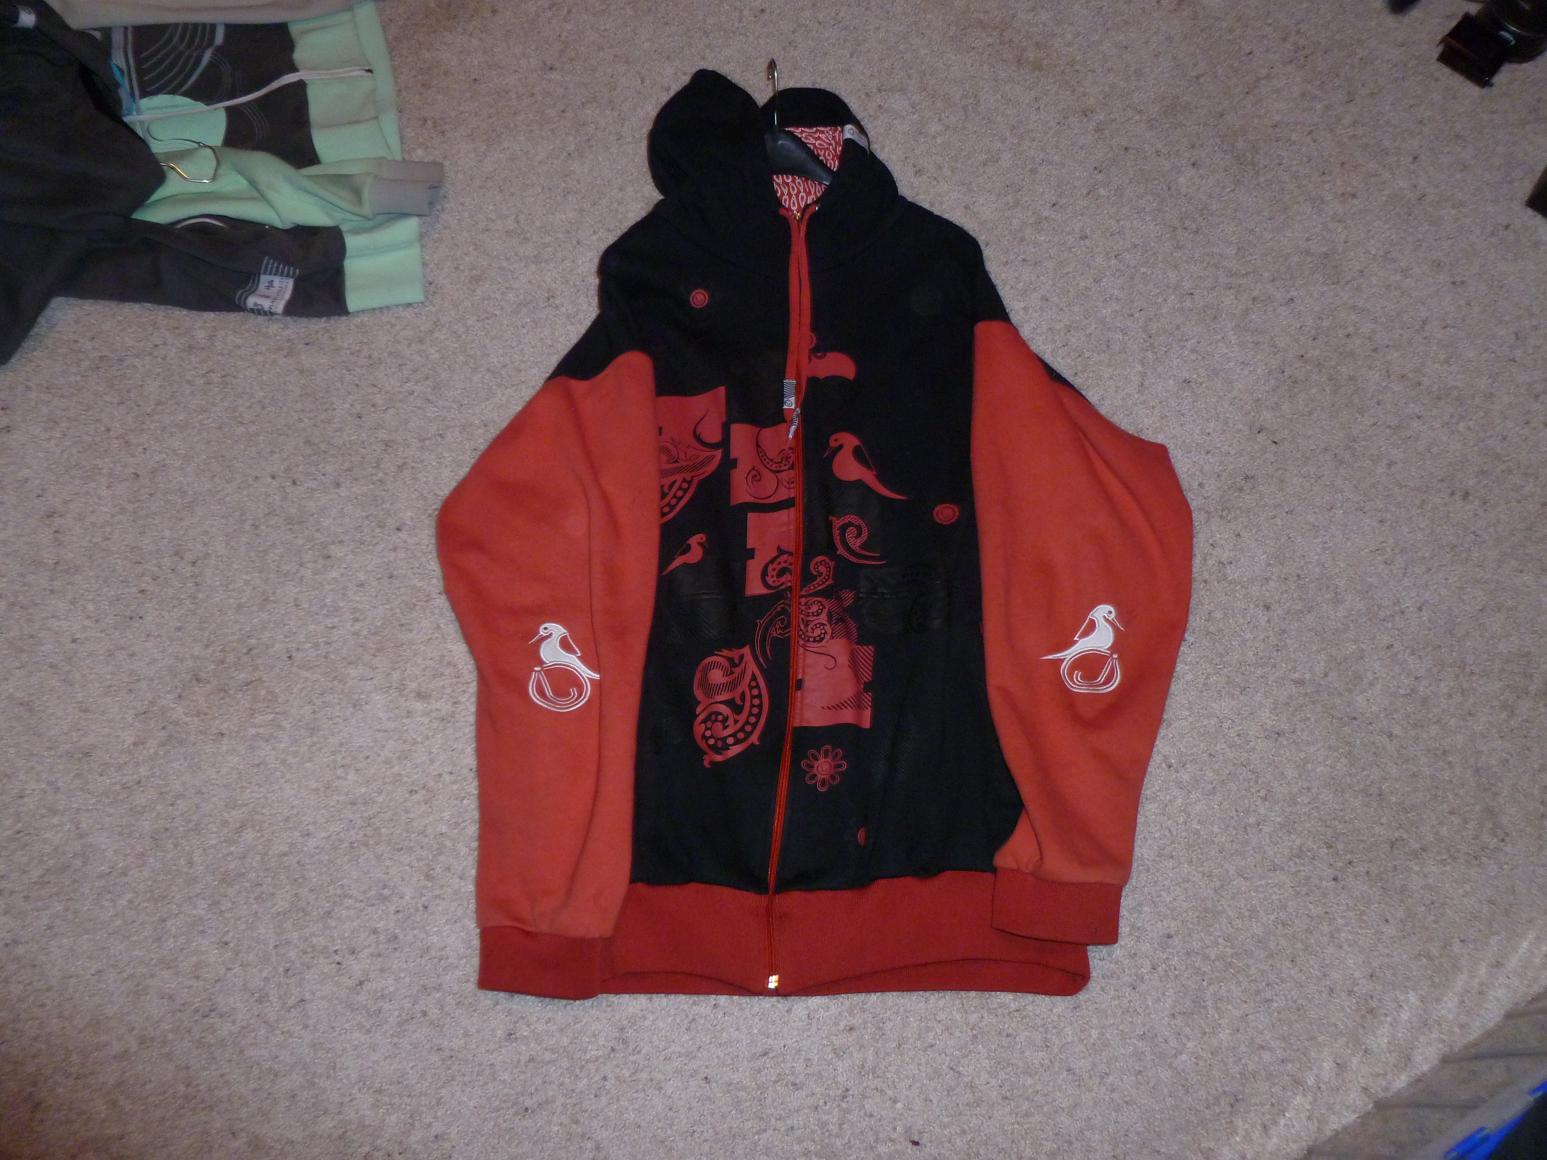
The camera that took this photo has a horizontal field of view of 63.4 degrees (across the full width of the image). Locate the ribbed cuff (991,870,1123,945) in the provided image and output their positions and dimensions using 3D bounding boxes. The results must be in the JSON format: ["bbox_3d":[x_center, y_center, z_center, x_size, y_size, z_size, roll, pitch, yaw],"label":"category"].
[{"bbox_3d":[0.242,0.281,1.069,0.107,0.025,0.058,5,70,2],"label":"ribbed cuff"}]

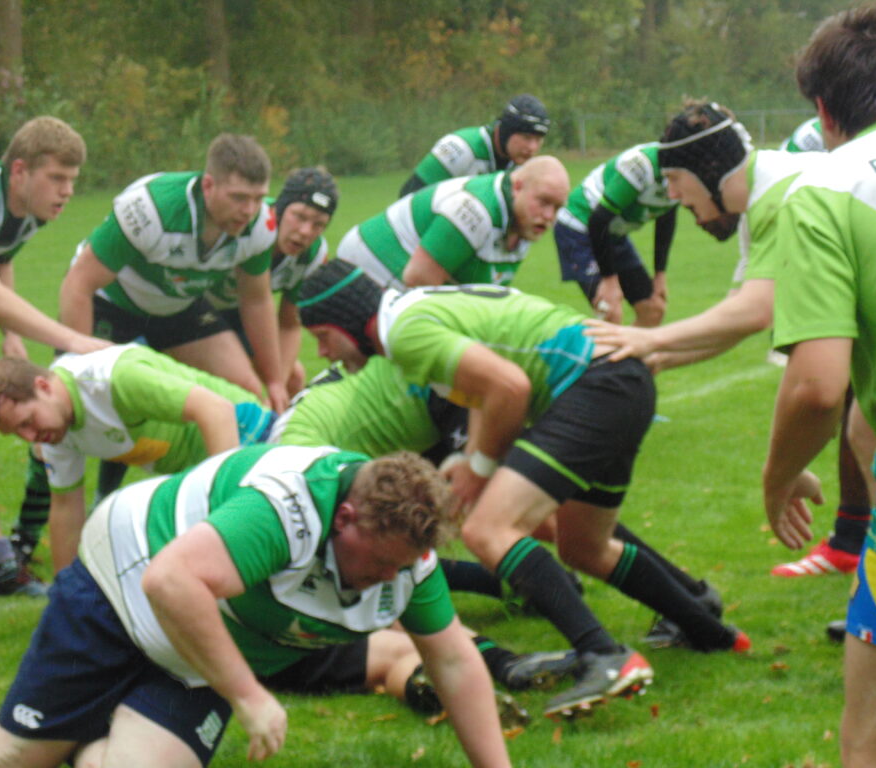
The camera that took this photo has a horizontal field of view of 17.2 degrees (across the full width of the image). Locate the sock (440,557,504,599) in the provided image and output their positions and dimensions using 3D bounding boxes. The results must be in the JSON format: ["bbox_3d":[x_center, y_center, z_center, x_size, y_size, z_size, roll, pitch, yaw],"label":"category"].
[{"bbox_3d":[0.057,0.514,7.700,0.320,0.110,0.100,7,1,6],"label":"sock"}]

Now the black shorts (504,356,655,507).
[{"bbox_3d":[0.349,0.118,7.200,0.330,0.370,0.380,-19,7,-14],"label":"black shorts"}]

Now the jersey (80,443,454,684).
[{"bbox_3d":[-0.329,0.339,5.500,0.580,0.400,0.670,-4,-15,-38],"label":"jersey"}]

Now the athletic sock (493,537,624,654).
[{"bbox_3d":[0.287,0.504,6.850,0.150,0.320,0.125,-41,0,0],"label":"athletic sock"}]

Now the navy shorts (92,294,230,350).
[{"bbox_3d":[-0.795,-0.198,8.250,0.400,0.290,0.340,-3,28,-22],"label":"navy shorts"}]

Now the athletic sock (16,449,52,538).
[{"bbox_3d":[-1.148,0.312,8.250,0.120,0.290,0.110,20,17,34],"label":"athletic sock"}]

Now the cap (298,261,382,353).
[{"bbox_3d":[-0.243,-0.186,7.150,0.225,0.215,0.180,-40,7,0],"label":"cap"}]

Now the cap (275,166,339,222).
[{"bbox_3d":[-0.388,-0.553,8.550,0.180,0.190,0.220,-3,26,-32],"label":"cap"}]

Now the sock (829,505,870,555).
[{"bbox_3d":[1.255,0.445,8.800,0.130,0.180,0.110,2,7,-6],"label":"sock"}]

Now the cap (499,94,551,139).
[{"bbox_3d":[0.304,-0.927,10.200,0.190,0.200,0.230,-5,27,-37],"label":"cap"}]

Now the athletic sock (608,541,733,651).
[{"bbox_3d":[0.587,0.536,7.250,0.360,0.130,0.120,36,-6,1],"label":"athletic sock"}]

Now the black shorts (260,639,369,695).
[{"bbox_3d":[-0.366,0.643,7.100,0.380,0.240,0.380,3,6,9],"label":"black shorts"}]

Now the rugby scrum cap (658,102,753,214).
[{"bbox_3d":[0.639,-0.541,6.950,0.210,0.235,0.185,-30,0,0],"label":"rugby scrum cap"}]

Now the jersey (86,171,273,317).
[{"bbox_3d":[-0.685,-0.371,7.650,0.530,0.340,0.630,-3,-27,-30],"label":"jersey"}]

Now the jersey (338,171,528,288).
[{"bbox_3d":[-0.025,-0.455,8.600,0.470,0.330,0.580,-8,-21,-49],"label":"jersey"}]

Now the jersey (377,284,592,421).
[{"bbox_3d":[0.109,-0.082,7.120,0.570,0.320,0.480,10,0,-16],"label":"jersey"}]

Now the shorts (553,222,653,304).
[{"bbox_3d":[0.600,-0.471,10.700,0.360,0.340,0.310,-5,29,-37],"label":"shorts"}]

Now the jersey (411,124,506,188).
[{"bbox_3d":[0.062,-0.803,10.900,0.460,0.330,0.540,-7,-25,-46],"label":"jersey"}]

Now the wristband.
[{"bbox_3d":[0.110,0.194,6.980,0.065,0.045,0.068,24,0,-6],"label":"wristband"}]

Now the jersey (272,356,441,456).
[{"bbox_3d":[-0.200,0.072,7.300,0.520,0.320,0.460,-2,4,29],"label":"jersey"}]

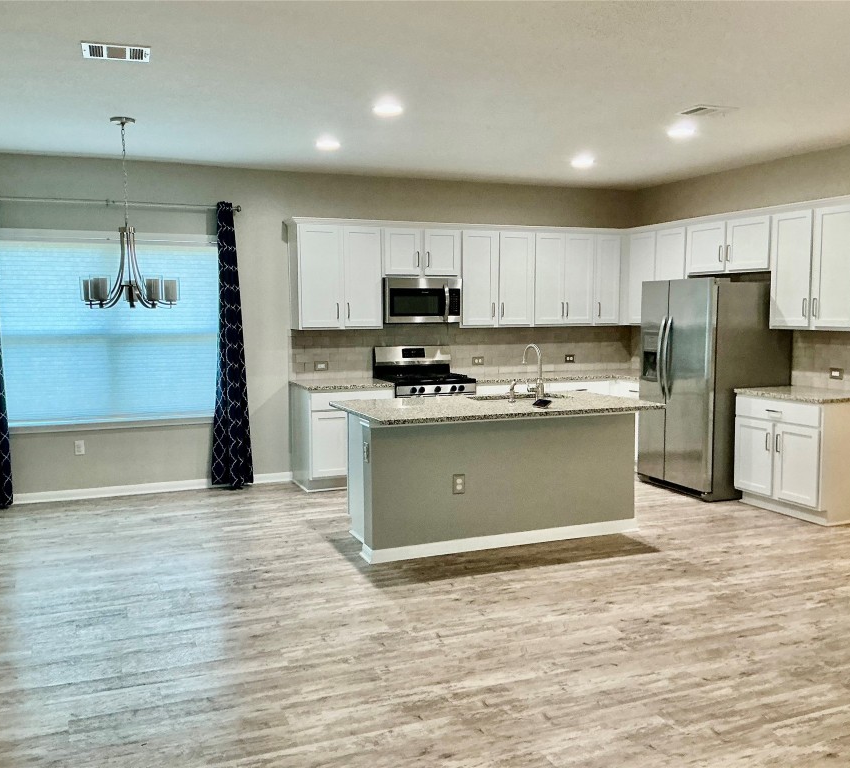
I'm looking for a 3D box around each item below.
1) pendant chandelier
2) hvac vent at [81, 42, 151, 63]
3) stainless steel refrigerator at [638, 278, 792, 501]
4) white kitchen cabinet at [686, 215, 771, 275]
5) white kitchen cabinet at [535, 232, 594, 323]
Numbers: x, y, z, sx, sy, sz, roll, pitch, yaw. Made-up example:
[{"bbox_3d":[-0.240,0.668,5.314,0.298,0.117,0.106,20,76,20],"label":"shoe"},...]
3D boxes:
[{"bbox_3d":[-1.919,-1.097,5.323,0.630,1.178,0.630,-2,5,-22],"label":"pendant chandelier"},{"bbox_3d":[-1.458,-1.568,3.918,0.307,0.025,0.225,-2,5,-22],"label":"hvac vent"},{"bbox_3d":[2.457,0.011,7.157,0.845,1.785,0.903,-2,5,-22],"label":"stainless steel refrigerator"},{"bbox_3d":[2.669,-1.165,6.998,0.335,0.455,1.000,-2,5,-22],"label":"white kitchen cabinet"},{"bbox_3d":[1.324,-1.030,8.282,0.678,0.903,0.335,-2,5,-22],"label":"white kitchen cabinet"}]

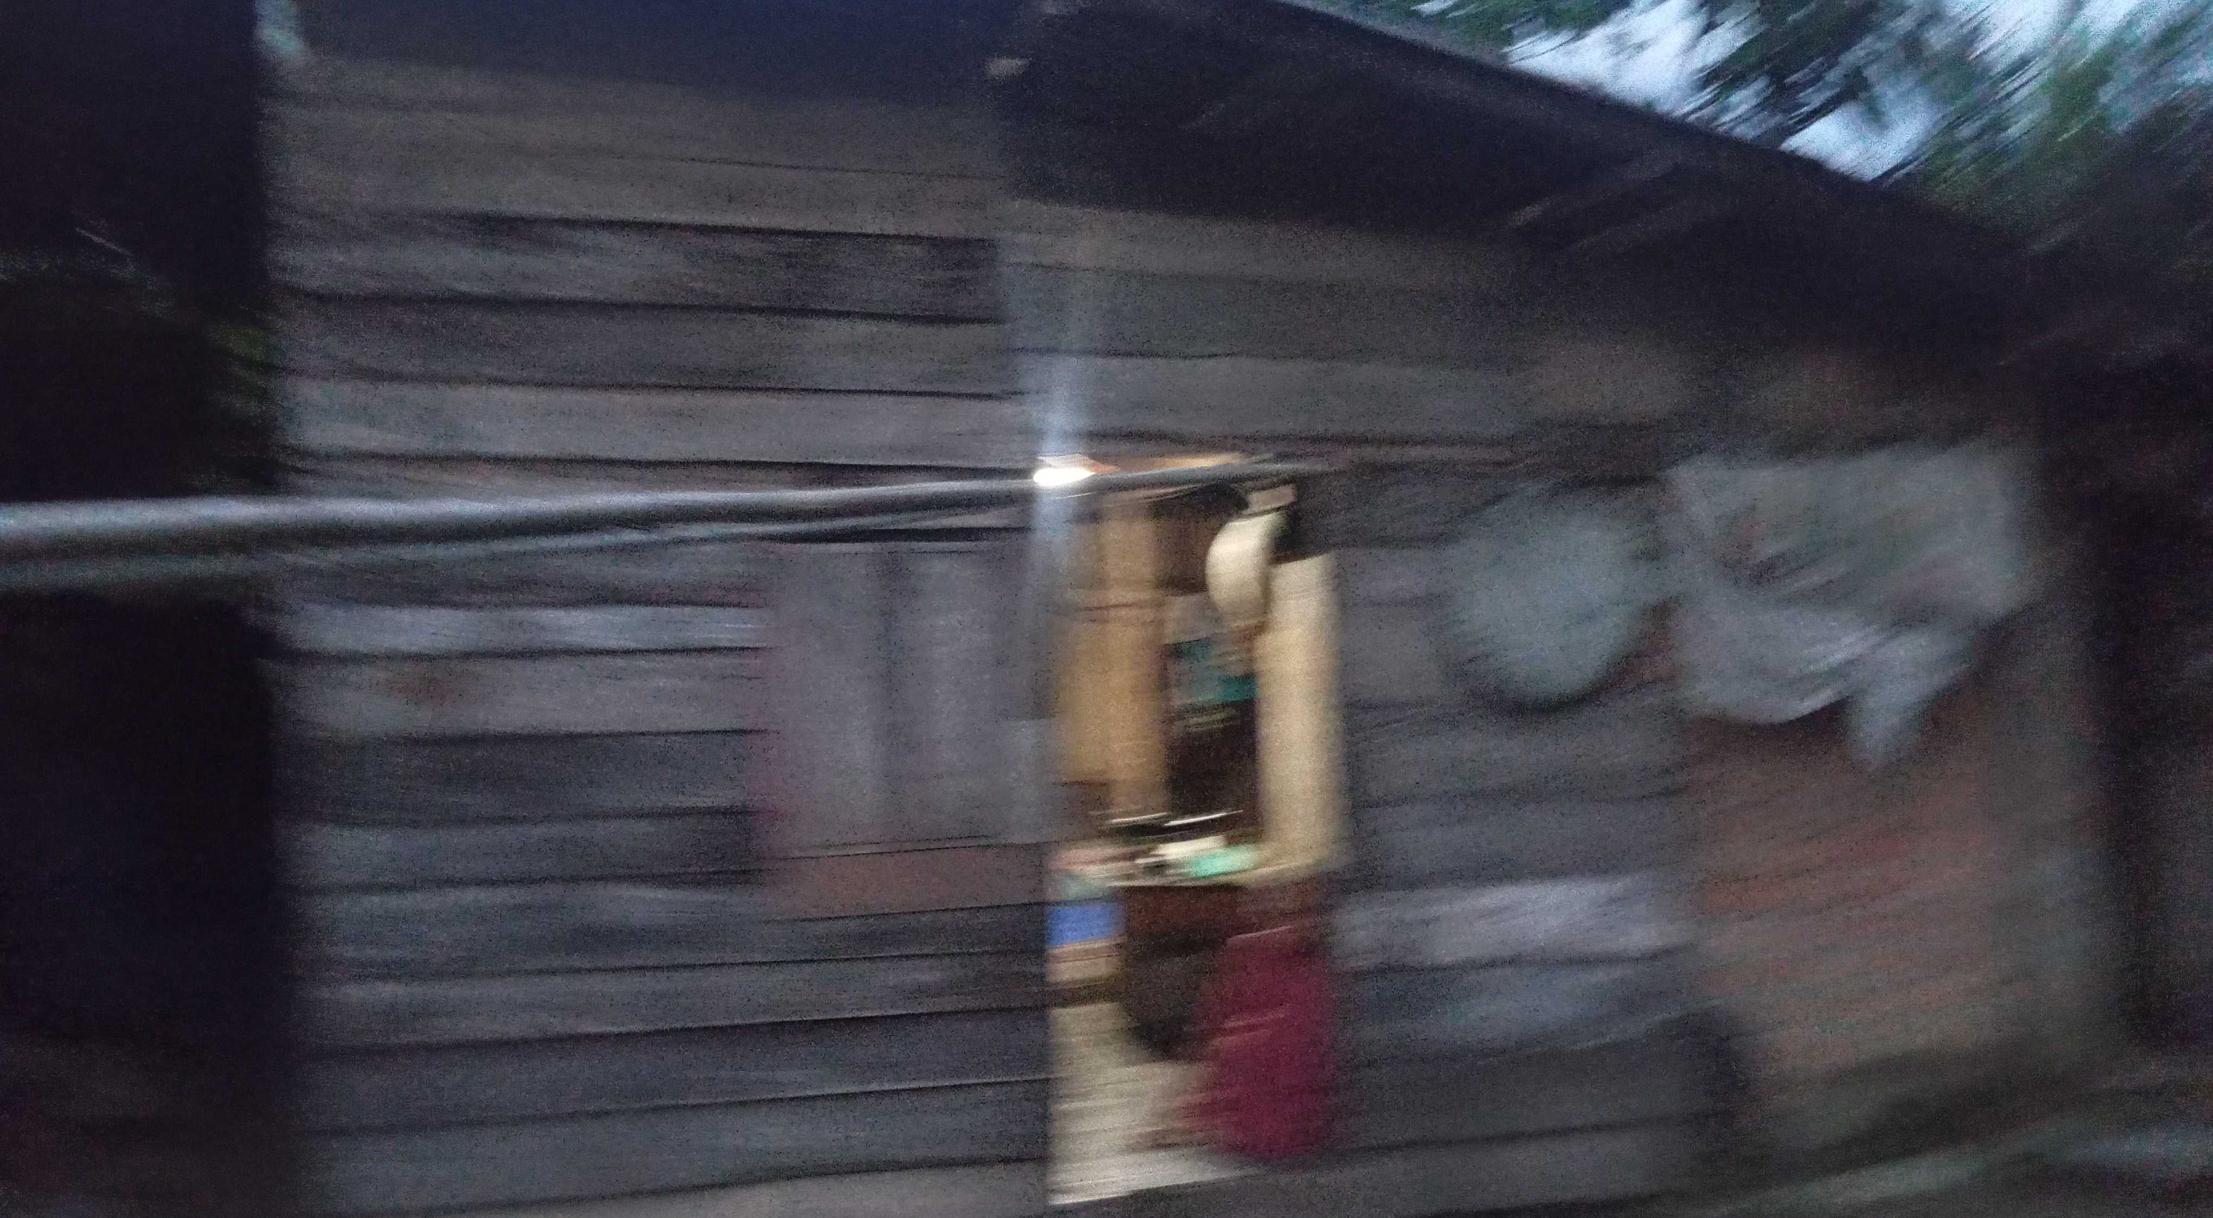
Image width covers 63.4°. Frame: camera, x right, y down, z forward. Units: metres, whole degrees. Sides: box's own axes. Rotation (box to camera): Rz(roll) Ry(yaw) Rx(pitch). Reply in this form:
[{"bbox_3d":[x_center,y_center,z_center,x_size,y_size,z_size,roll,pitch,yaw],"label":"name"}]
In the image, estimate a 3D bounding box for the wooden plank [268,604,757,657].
[{"bbox_3d":[-1.349,0.049,4.199,1.088,0.108,0.030,0,-5,-14],"label":"wooden plank"}]

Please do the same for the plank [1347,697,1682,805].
[{"bbox_3d":[1.096,0.382,4.795,0.976,0.269,0.030,0,-5,-14],"label":"plank"}]

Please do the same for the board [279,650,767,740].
[{"bbox_3d":[-1.332,0.198,4.158,1.071,0.200,0.025,0,-2,-14],"label":"board"}]

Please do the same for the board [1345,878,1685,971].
[{"bbox_3d":[1.089,0.832,4.777,1.047,0.204,0.030,0,-3,-15],"label":"board"}]

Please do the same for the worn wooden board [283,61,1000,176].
[{"bbox_3d":[-1.075,-1.173,4.298,1.655,0.162,0.030,0,-3,-15],"label":"worn wooden board"}]

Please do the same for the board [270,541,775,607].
[{"bbox_3d":[-1.357,-0.084,4.210,1.090,0.159,0.030,0,-5,-14],"label":"board"}]

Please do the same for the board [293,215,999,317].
[{"bbox_3d":[-1.097,-0.825,4.348,1.702,0.196,0.030,0,-5,-14],"label":"board"}]

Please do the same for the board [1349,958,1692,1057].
[{"bbox_3d":[1.097,1.048,4.731,0.988,0.239,0.030,0,-5,-14],"label":"board"}]

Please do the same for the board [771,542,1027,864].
[{"bbox_3d":[-0.504,0.216,4.383,0.622,0.771,0.030,0,-3,-15],"label":"board"}]

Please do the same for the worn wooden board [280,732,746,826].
[{"bbox_3d":[-1.337,0.387,4.150,1.042,0.187,0.025,0,-2,-14],"label":"worn wooden board"}]

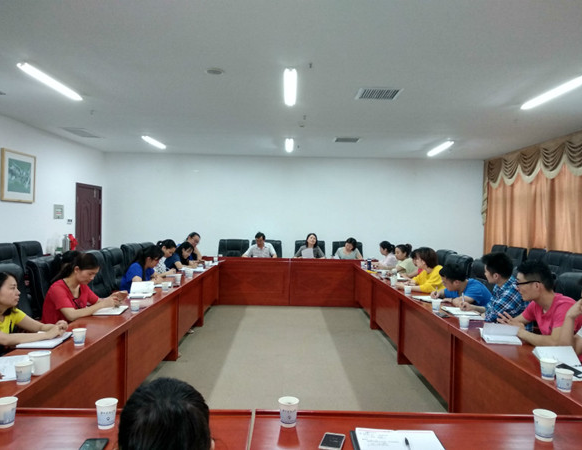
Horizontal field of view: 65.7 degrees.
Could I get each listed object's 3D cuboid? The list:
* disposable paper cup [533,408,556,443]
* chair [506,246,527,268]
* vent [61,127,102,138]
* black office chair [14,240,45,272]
[{"bbox_3d":[0.836,0.662,1.484,0.072,0.081,0.072,1,0,0],"label":"disposable paper cup"},{"bbox_3d":[3.317,0.944,7.284,0.680,1.120,0.620,1,0,-1],"label":"chair"},{"bbox_3d":[-3.698,-1.629,8.024,0.403,0.040,0.898,1,0,-1],"label":"vent"},{"bbox_3d":[-3.592,0.797,6.493,0.700,1.090,0.620,1,1,-1],"label":"black office chair"}]

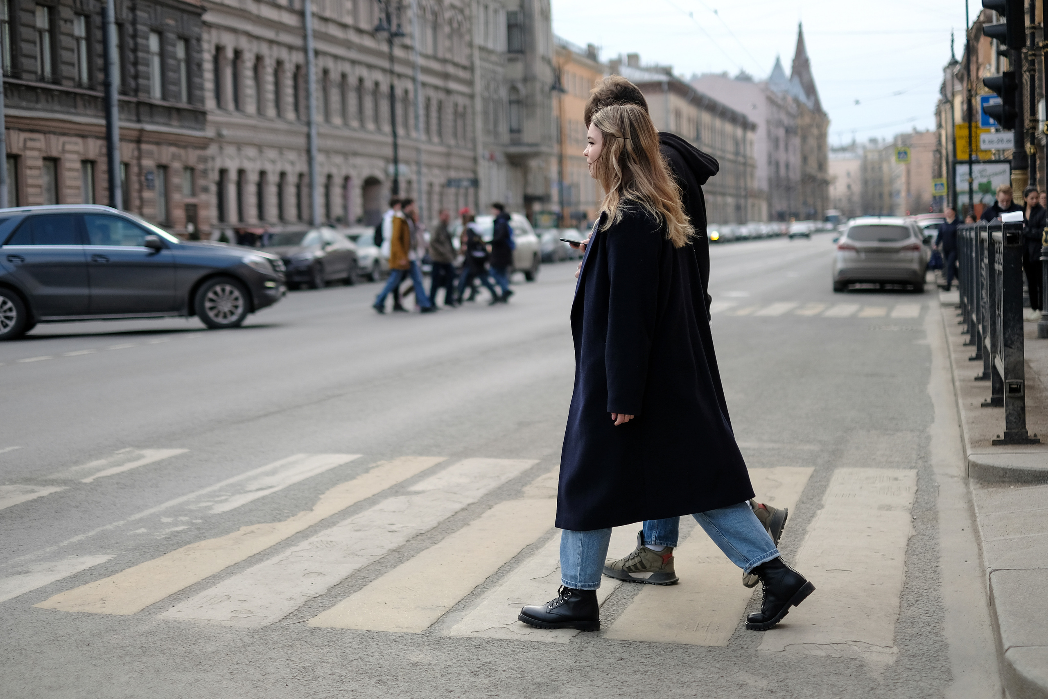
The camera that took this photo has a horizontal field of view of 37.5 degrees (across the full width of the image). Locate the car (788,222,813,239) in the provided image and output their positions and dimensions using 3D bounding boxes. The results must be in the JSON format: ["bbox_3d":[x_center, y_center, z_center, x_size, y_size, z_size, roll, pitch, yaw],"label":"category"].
[{"bbox_3d":[23.619,-10.223,132.402,1.800,1.480,4.400,0,5,15],"label":"car"}]

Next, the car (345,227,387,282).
[{"bbox_3d":[-4.885,-2.926,47.150,1.830,1.580,4.450,0,5,15],"label":"car"}]

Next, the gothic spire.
[{"bbox_3d":[56.035,-56.733,311.463,7.500,17.600,7.500,0,5,15],"label":"gothic spire"}]

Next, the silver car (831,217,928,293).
[{"bbox_3d":[7.406,-2.003,31.988,1.830,1.500,4.550,0,5,15],"label":"silver car"}]

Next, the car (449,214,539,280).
[{"bbox_3d":[-0.887,-2.543,38.703,1.850,1.740,4.500,0,5,15],"label":"car"}]

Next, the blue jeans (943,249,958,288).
[{"bbox_3d":[8.580,-1.627,31.000,0.370,0.820,0.380,0,5,15],"label":"blue jeans"}]

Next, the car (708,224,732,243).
[{"bbox_3d":[15.160,-9.130,121.798,1.800,1.480,4.400,0,5,15],"label":"car"}]

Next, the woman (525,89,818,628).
[{"bbox_3d":[0.429,0.062,4.835,0.910,1.655,0.500,-1,4,6],"label":"woman"}]

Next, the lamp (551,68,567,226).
[{"bbox_3d":[1.809,-9.547,78.761,0.800,9.500,0.800,0,5,15],"label":"lamp"}]

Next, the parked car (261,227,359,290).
[{"bbox_3d":[-5.847,-2.484,41.645,1.840,1.570,4.500,0,5,15],"label":"parked car"}]

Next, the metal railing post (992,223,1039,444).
[{"bbox_3d":[2.457,-0.089,7.721,0.225,1.120,0.130,0,5,15],"label":"metal railing post"}]

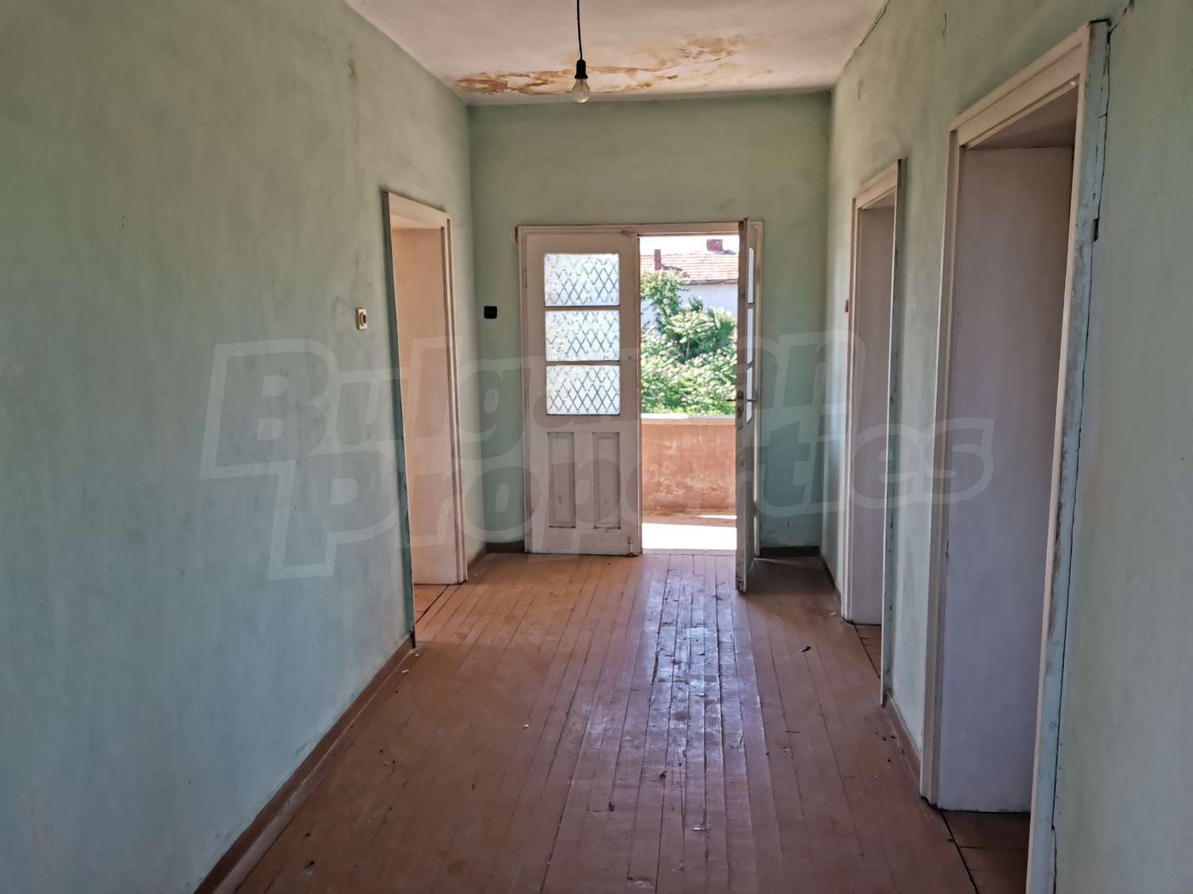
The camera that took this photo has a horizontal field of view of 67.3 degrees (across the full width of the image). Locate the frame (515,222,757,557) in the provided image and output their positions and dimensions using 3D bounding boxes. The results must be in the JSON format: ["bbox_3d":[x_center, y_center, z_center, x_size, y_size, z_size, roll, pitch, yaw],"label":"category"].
[{"bbox_3d":[0.272,-0.330,5.563,1.480,2.046,0.120,0,9,7],"label":"frame"}]

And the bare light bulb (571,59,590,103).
[{"bbox_3d":[-0.052,-1.214,2.970,0.060,0.138,0.060,-1,10,0],"label":"bare light bulb"}]

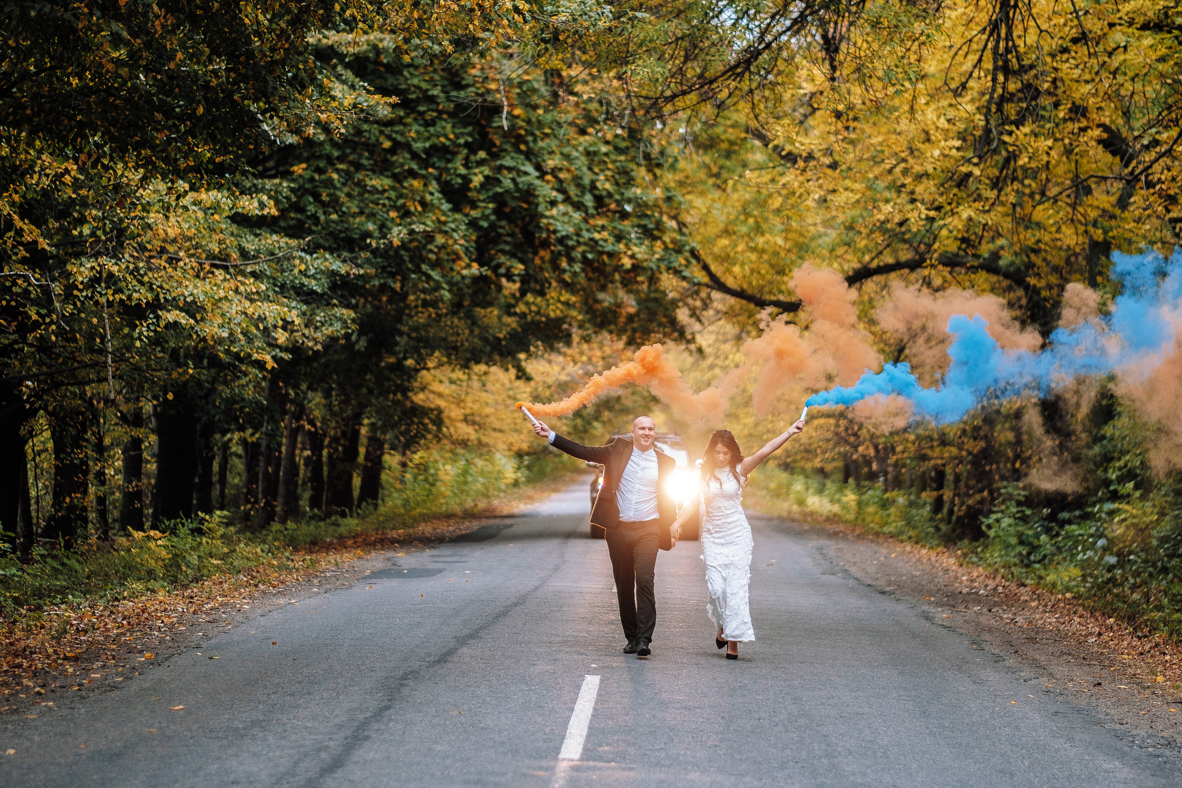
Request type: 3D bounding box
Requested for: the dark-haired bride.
[{"bbox_3d":[1.079,1.064,20.200,0.988,1.771,0.500,0,-1,2],"label":"dark-haired bride"}]

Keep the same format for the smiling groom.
[{"bbox_3d":[0.092,1.055,20.400,1.079,1.788,0.520,0,-1,2],"label":"smiling groom"}]

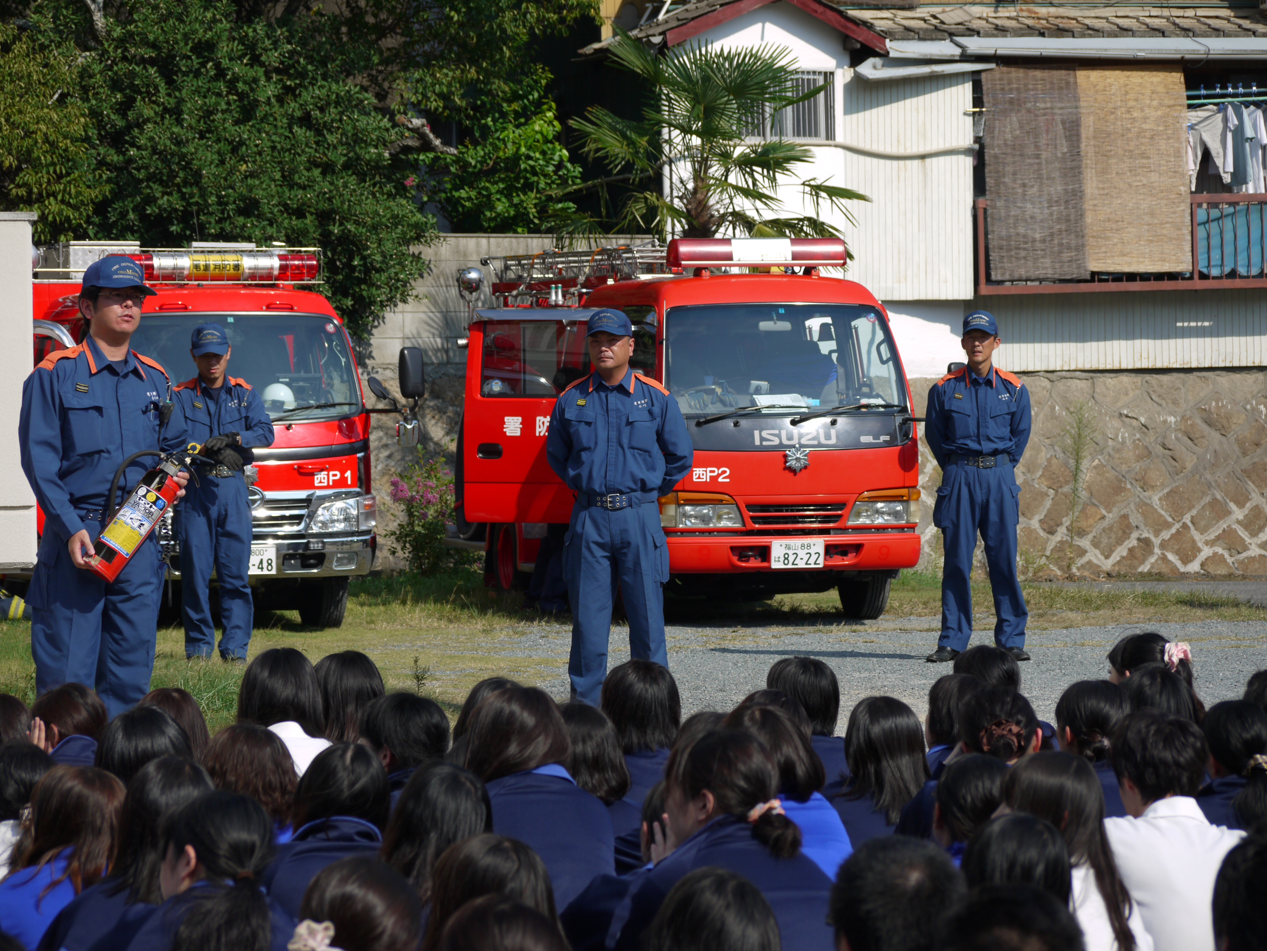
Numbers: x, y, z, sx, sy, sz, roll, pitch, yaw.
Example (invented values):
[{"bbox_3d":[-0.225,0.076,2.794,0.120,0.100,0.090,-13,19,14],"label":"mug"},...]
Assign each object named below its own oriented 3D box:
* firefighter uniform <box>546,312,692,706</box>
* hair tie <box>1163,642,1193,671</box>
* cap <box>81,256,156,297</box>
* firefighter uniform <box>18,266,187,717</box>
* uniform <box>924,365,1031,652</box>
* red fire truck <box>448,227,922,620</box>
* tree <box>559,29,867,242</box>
[{"bbox_3d":[-0.060,0.176,22.000,0.600,1.730,0.380,0,1,9],"label":"firefighter uniform"},{"bbox_3d":[1.530,0.507,14.800,0.078,0.080,0.060,0,1,-20],"label":"hair tie"},{"bbox_3d":[-1.590,-0.614,16.250,0.180,0.130,0.260,0,1,-34],"label":"cap"},{"bbox_3d":[-1.639,0.204,16.300,0.530,1.730,0.380,0,1,-25],"label":"firefighter uniform"},{"bbox_3d":[1.754,0.169,26.800,0.550,1.460,0.340,0,1,-2],"label":"uniform"},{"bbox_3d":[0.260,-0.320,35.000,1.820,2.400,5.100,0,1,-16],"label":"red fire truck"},{"bbox_3d":[0.580,-1.280,40.000,2.300,4.200,2.300,0,1,0],"label":"tree"}]

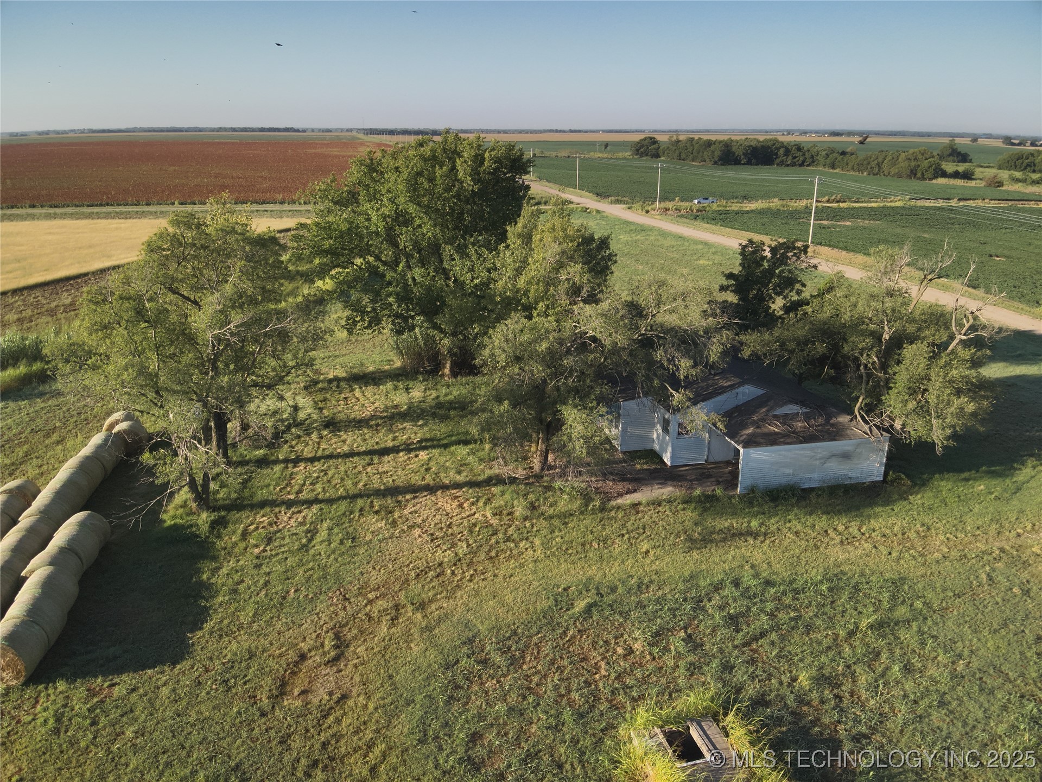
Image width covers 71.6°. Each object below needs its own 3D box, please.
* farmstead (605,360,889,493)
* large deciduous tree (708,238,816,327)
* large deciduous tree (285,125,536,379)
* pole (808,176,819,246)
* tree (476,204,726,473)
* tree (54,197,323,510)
[{"bbox_3d":[11.716,0.893,41.659,12.500,4.500,12.400,-4,20,-10],"label":"farmstead"},{"bbox_3d":[16.356,-5.681,51.608,7.600,10.200,7.200,0,20,0],"label":"large deciduous tree"},{"bbox_3d":[-7.331,-9.395,51.340,17.000,17.200,15.500,0,20,0],"label":"large deciduous tree"},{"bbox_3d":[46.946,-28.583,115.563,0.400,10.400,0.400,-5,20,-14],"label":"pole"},{"bbox_3d":[3.962,-2.676,38.345,13.200,13.400,11.800,0,20,0],"label":"tree"},{"bbox_3d":[-16.537,-2.261,36.369,13.200,13.800,12.000,-9,22,-24],"label":"tree"}]

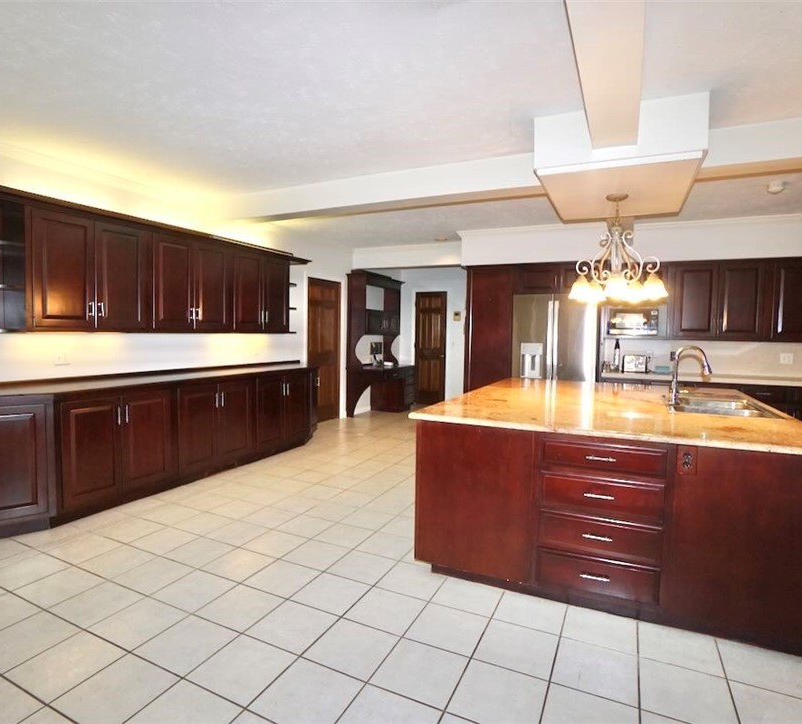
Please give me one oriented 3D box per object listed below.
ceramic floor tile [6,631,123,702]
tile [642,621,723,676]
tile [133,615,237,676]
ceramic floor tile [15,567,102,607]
[{"bbox_3d":[-1.304,1.186,1.773,0.305,0.010,0.305,2,3,25],"label":"ceramic floor tile"},{"bbox_3d":[1.175,1.208,1.921,0.303,0.010,0.303,2,3,25],"label":"tile"},{"bbox_3d":[-0.909,1.204,1.935,0.305,0.010,0.305,2,3,25],"label":"tile"},{"bbox_3d":[-1.718,1.137,2.286,0.303,0.010,0.303,2,3,25],"label":"ceramic floor tile"}]

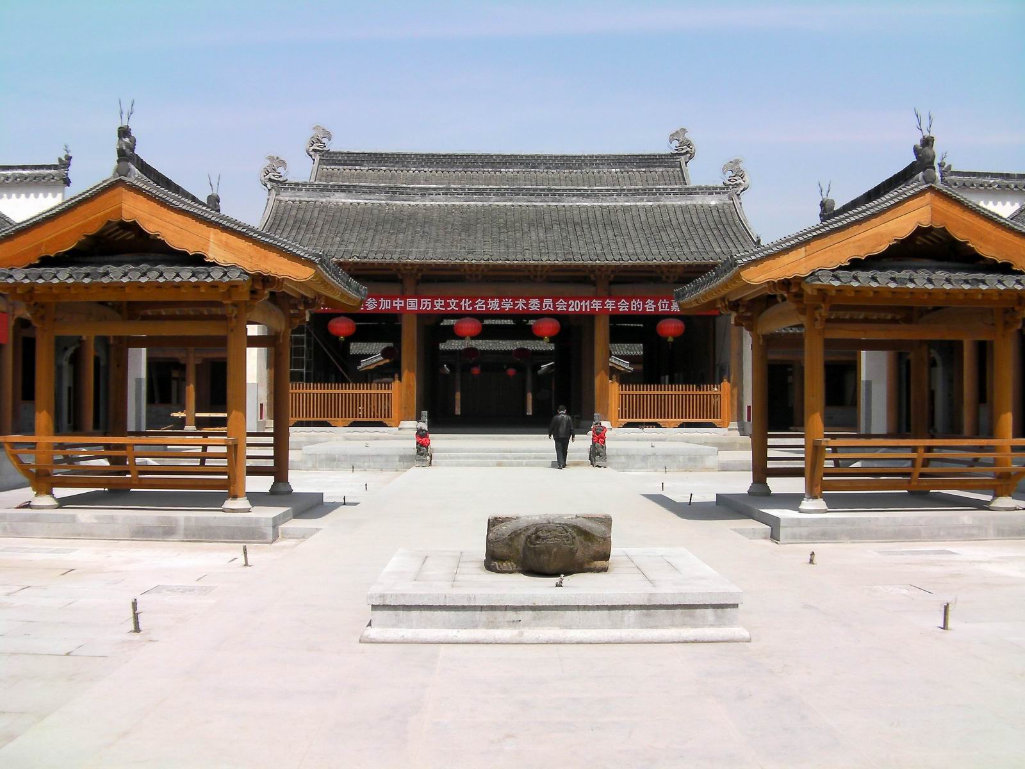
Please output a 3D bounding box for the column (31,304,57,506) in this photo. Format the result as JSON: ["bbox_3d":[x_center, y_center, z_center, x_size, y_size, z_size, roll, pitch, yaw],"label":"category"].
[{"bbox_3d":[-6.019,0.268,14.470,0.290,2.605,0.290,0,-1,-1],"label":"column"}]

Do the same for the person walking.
[{"bbox_3d":[1.320,1.424,30.400,0.660,1.690,0.420,0,-1,-1],"label":"person walking"}]

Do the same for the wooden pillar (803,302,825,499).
[{"bbox_3d":[3.800,0.227,14.150,0.260,2.460,0.260,0,-1,-1],"label":"wooden pillar"}]

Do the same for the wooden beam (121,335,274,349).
[{"bbox_3d":[-4.822,-0.657,17.350,2.300,0.195,0.140,0,-1,-1],"label":"wooden beam"}]

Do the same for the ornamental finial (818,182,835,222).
[{"bbox_3d":[5.321,-3.084,19.050,0.240,0.720,0.380,0,-1,0],"label":"ornamental finial"}]

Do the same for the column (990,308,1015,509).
[{"bbox_3d":[6.673,0.343,15.300,0.360,2.700,0.360,0,-1,0],"label":"column"}]

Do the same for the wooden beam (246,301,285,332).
[{"bbox_3d":[-3.540,-1.002,15.850,0.180,0.380,2.650,0,-1,-1],"label":"wooden beam"}]

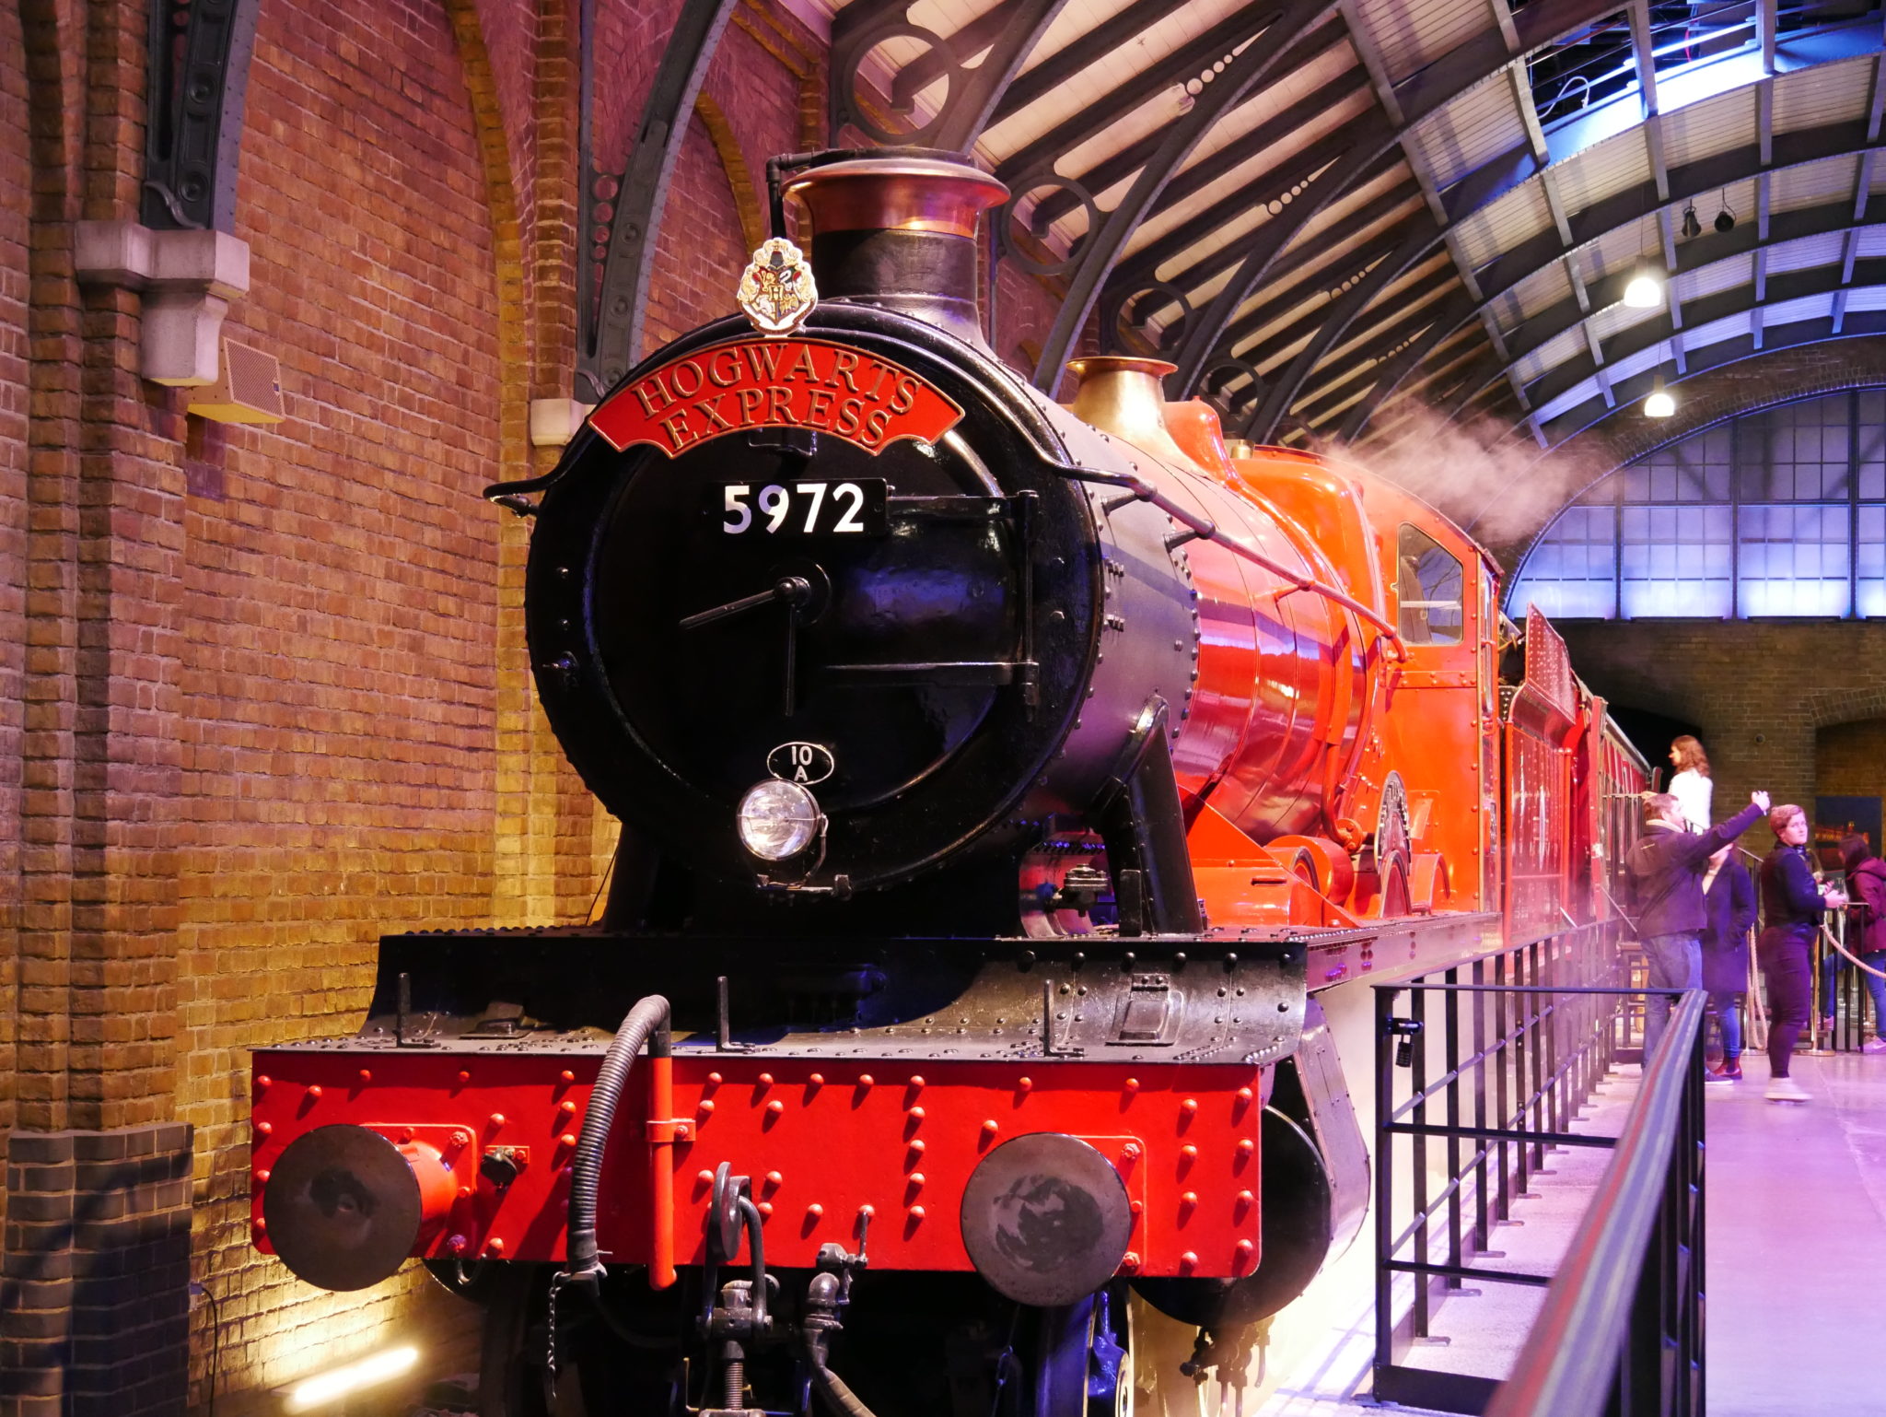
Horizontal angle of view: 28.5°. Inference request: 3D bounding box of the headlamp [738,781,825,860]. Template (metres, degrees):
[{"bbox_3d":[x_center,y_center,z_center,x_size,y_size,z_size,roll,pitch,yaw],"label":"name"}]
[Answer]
[{"bbox_3d":[-0.421,0.295,9.788,0.215,0.215,0.170,0,-3,12],"label":"headlamp"}]

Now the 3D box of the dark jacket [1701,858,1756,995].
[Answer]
[{"bbox_3d":[4.880,1.369,23.500,0.320,0.930,0.500,3,-4,-41],"label":"dark jacket"}]

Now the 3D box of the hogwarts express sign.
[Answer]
[{"bbox_3d":[-0.434,-0.828,9.753,1.020,0.315,0.040,0,-3,12],"label":"hogwarts express sign"}]

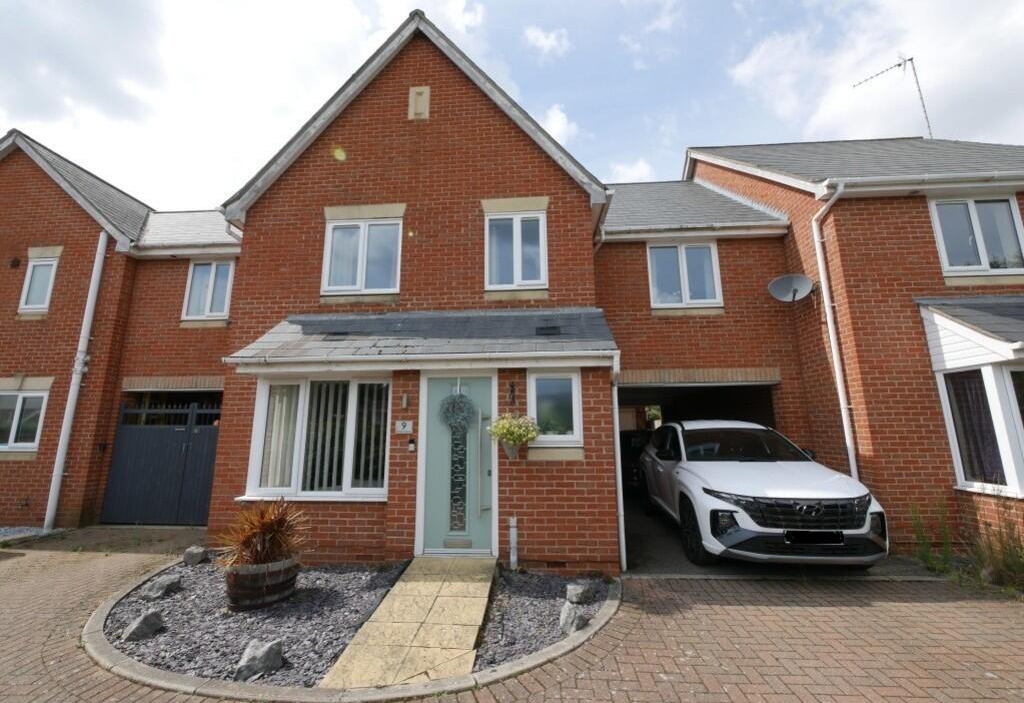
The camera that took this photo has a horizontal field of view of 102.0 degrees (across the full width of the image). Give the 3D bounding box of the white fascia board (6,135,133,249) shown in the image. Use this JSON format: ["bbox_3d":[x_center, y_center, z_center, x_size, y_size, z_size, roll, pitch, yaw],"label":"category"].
[{"bbox_3d":[-8.436,-3.017,7.855,3.600,0.250,0.080,38,-6,9],"label":"white fascia board"}]

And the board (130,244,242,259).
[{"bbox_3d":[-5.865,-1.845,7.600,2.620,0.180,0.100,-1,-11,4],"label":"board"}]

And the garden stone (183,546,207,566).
[{"bbox_3d":[-3.846,2.482,5.061,0.310,0.190,0.250,7,-13,-35],"label":"garden stone"}]

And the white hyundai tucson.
[{"bbox_3d":[3.193,1.835,6.069,1.865,1.650,4.500,-2,-11,10],"label":"white hyundai tucson"}]

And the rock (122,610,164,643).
[{"bbox_3d":[-2.921,2.139,3.291,0.300,0.180,0.240,8,-14,-38],"label":"rock"}]

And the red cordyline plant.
[{"bbox_3d":[-2.419,1.732,4.081,0.820,0.580,0.820,-1,-11,4],"label":"red cordyline plant"}]

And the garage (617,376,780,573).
[{"bbox_3d":[2.961,2.038,8.723,3.000,2.260,4.600,-1,-11,4],"label":"garage"}]

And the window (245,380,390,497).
[{"bbox_3d":[-2.344,1.045,5.050,1.755,1.475,0.120,-1,-10,3],"label":"window"}]

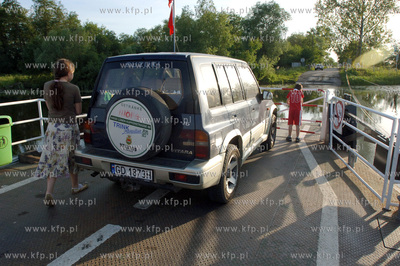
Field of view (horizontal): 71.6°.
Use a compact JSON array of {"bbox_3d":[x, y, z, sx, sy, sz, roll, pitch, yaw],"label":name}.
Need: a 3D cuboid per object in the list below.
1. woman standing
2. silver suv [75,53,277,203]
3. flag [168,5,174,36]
[{"bbox_3d":[-1.665,-0.019,3.357,0.520,1.660,0.560,3,12,17],"label":"woman standing"},{"bbox_3d":[0.118,-0.291,4.538,1.740,1.690,4.130,5,13,25],"label":"silver suv"},{"bbox_3d":[-0.720,-2.840,7.000,0.150,0.670,0.100,-2,12,-6],"label":"flag"}]

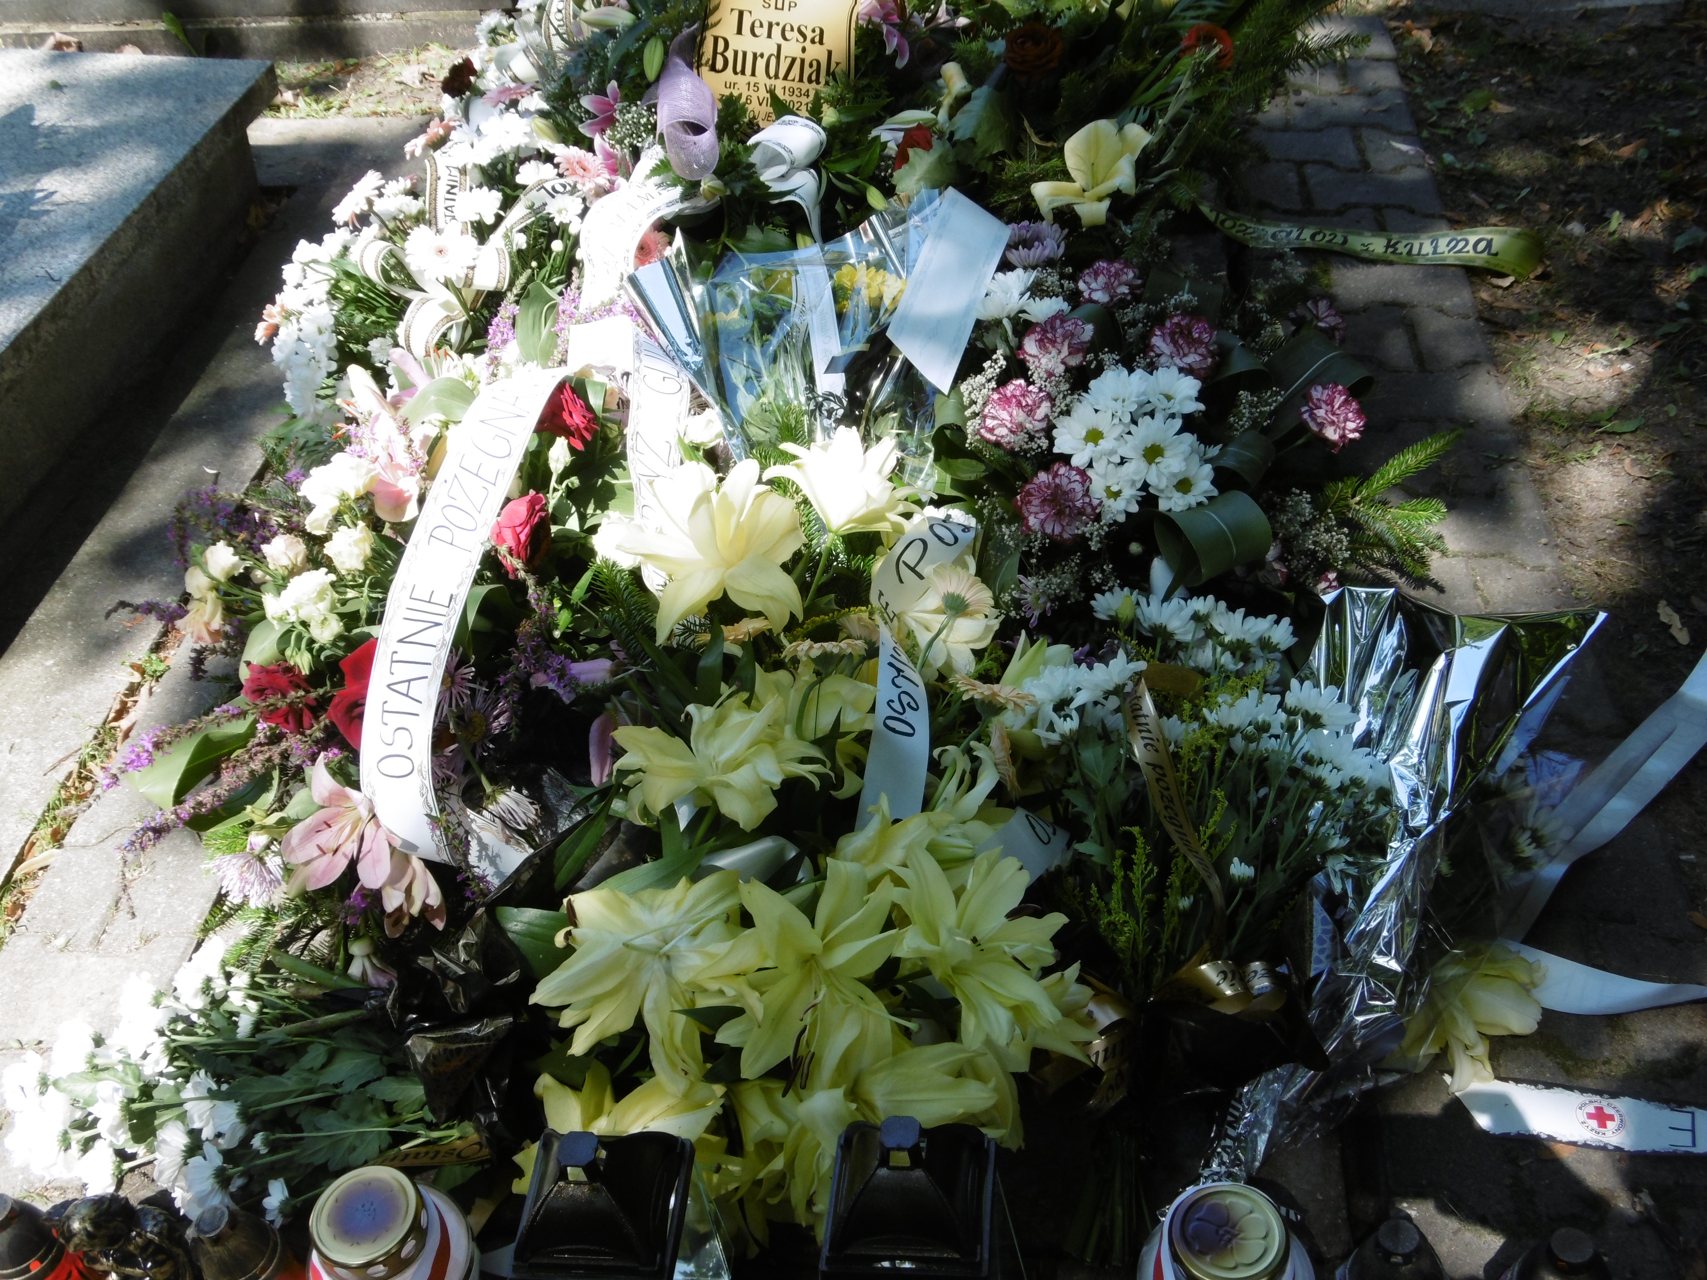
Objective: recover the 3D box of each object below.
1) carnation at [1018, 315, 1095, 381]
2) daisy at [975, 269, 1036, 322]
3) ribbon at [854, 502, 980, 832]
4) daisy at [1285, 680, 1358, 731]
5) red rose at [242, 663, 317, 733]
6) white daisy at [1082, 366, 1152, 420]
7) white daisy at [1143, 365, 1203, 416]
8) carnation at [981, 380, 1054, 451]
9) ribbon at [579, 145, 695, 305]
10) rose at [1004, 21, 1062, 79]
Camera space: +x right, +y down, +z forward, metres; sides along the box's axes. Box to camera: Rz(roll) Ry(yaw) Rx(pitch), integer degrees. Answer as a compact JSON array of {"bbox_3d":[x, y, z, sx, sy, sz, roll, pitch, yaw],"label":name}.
[{"bbox_3d":[0.200,-0.291,1.854,0.068,0.052,0.068,4,80,6],"label":"carnation"},{"bbox_3d":[0.156,-0.355,1.931,0.064,0.035,0.064,13,83,16],"label":"daisy"},{"bbox_3d":[0.053,0.020,1.570,0.105,0.090,0.340,4,52,7],"label":"ribbon"},{"bbox_3d":[0.392,0.055,1.570,0.062,0.058,0.032,5,39,15],"label":"daisy"},{"bbox_3d":[-0.563,0.056,1.837,0.073,0.058,0.073,-1,79,6],"label":"red rose"},{"bbox_3d":[0.261,-0.243,1.850,0.068,0.030,0.062,0,52,6],"label":"white daisy"},{"bbox_3d":[0.315,-0.244,1.850,0.062,0.028,0.060,0,54,-6],"label":"white daisy"},{"bbox_3d":[0.151,-0.210,1.744,0.068,0.068,0.054,-6,-7,12],"label":"carnation"},{"bbox_3d":[-0.236,-0.442,2.000,0.120,0.090,0.230,11,50,9],"label":"ribbon"},{"bbox_3d":[0.227,-0.747,2.371,0.077,0.060,0.077,3,80,5],"label":"rose"}]

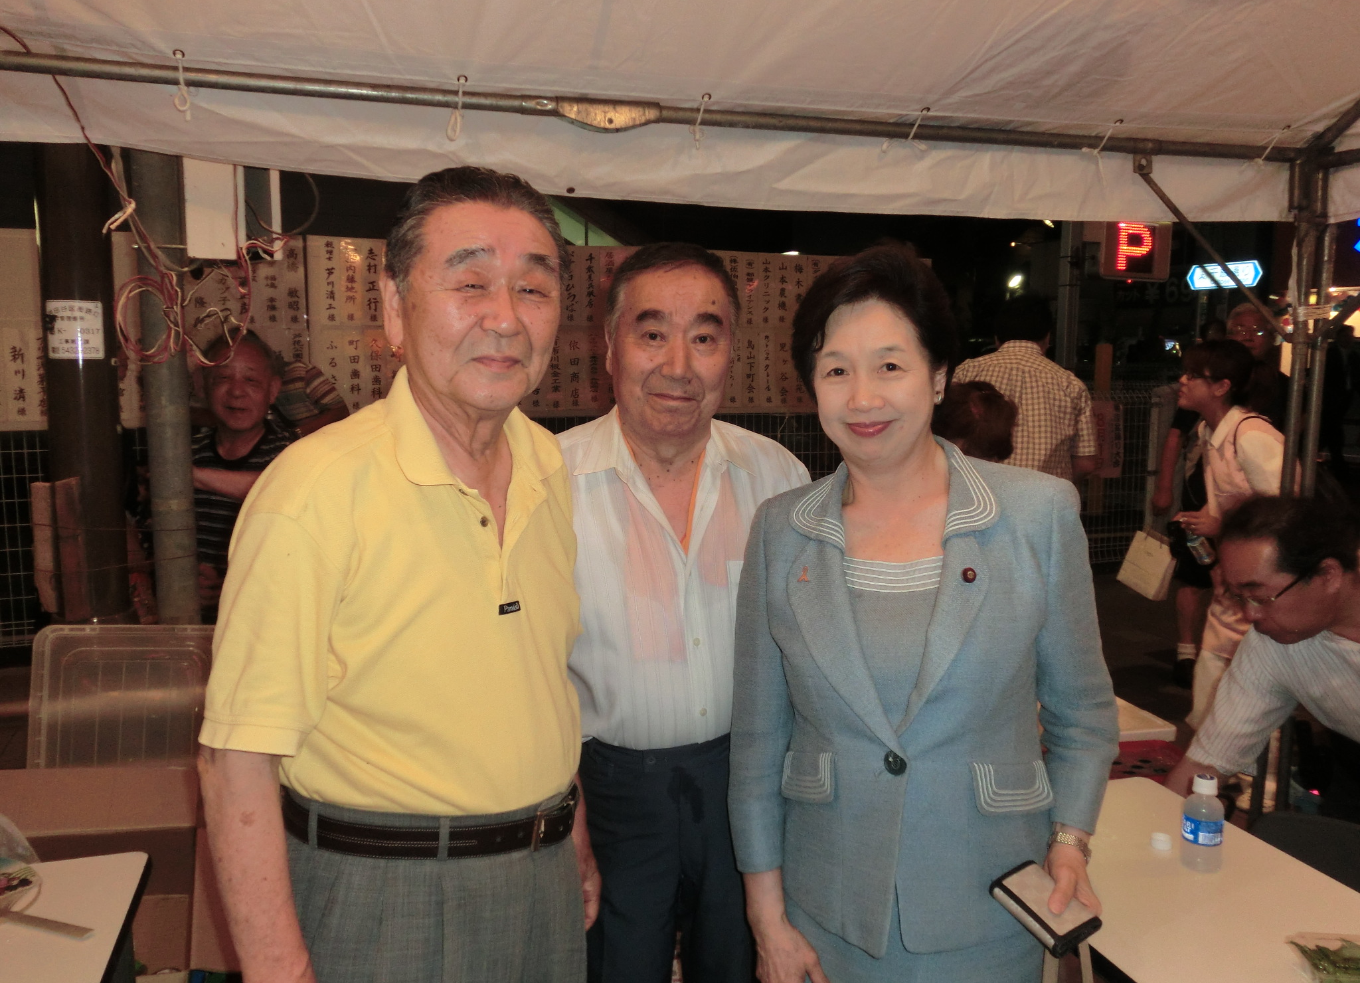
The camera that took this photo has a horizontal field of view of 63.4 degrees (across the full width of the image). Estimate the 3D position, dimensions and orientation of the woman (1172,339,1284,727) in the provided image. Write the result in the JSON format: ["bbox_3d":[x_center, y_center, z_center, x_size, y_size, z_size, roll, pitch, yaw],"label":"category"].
[{"bbox_3d":[1.998,0.213,4.019,0.500,1.525,0.460,2,7,13],"label":"woman"}]

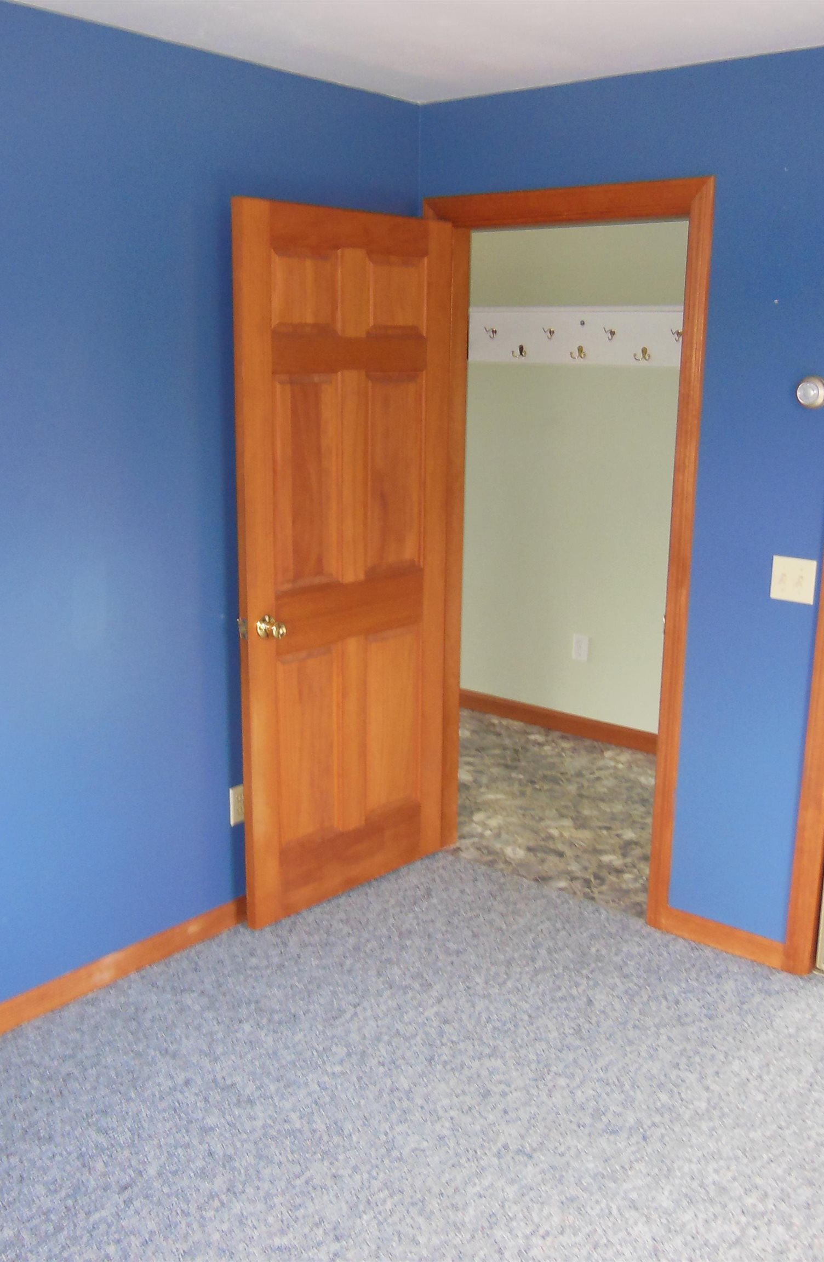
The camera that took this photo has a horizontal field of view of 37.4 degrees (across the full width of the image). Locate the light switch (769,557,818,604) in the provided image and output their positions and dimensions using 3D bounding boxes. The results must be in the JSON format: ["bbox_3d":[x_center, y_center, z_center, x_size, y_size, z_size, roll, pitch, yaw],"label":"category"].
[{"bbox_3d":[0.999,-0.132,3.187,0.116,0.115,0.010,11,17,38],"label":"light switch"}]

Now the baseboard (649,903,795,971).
[{"bbox_3d":[0.893,0.874,3.495,0.398,0.082,0.016,11,17,38],"label":"baseboard"}]

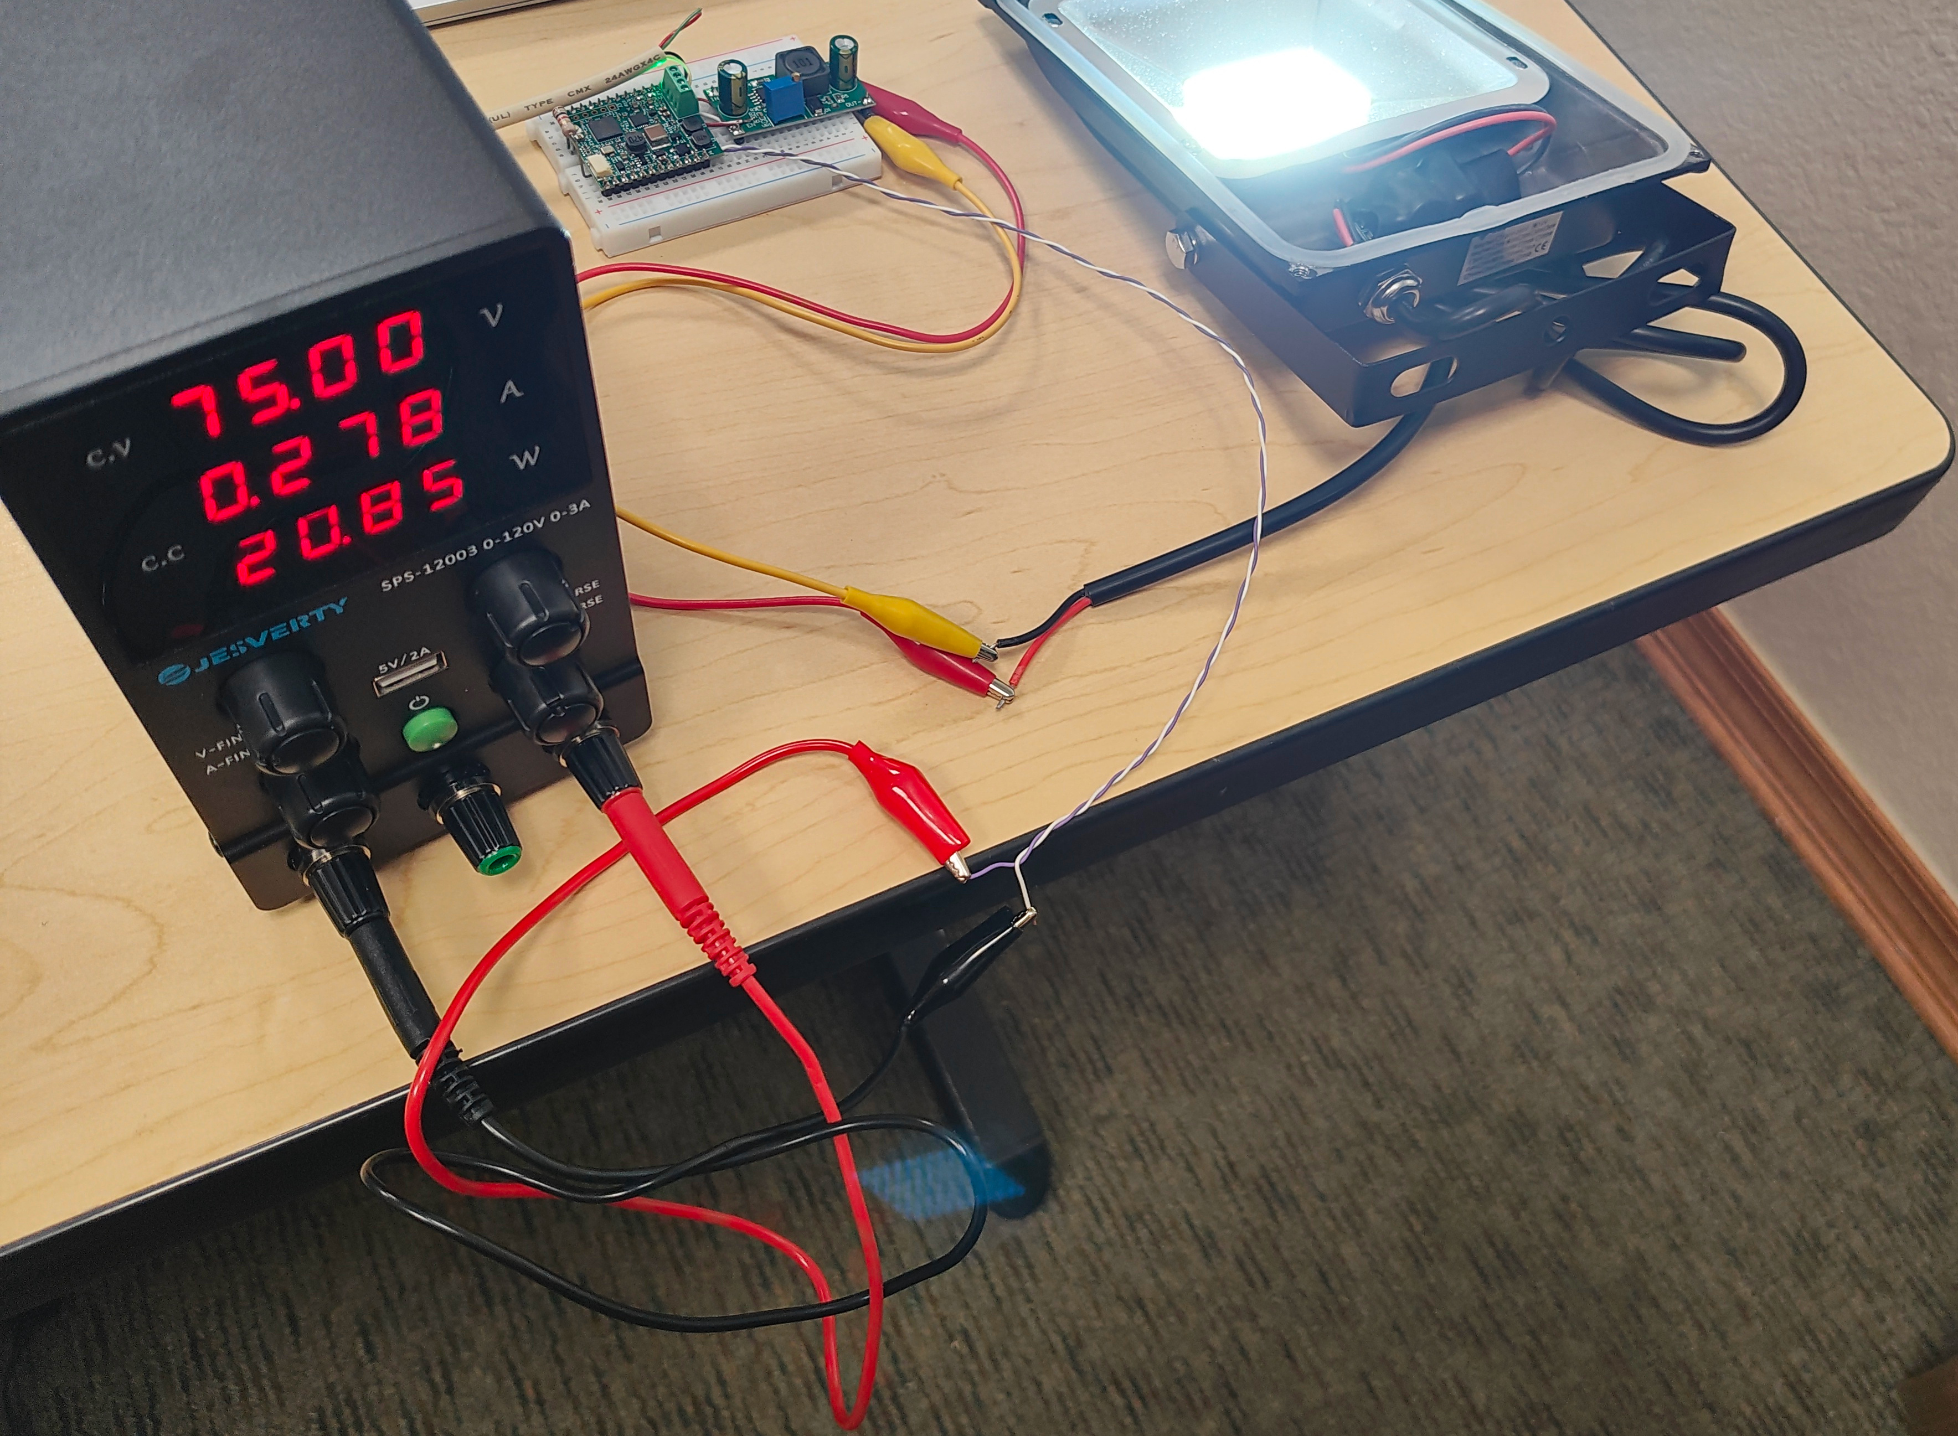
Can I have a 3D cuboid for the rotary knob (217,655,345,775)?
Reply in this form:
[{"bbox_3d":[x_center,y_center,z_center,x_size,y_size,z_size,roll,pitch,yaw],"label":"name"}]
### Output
[{"bbox_3d":[-0.117,0.000,0.240,0.018,0.018,0.015,-28,65,-20],"label":"rotary knob"}]

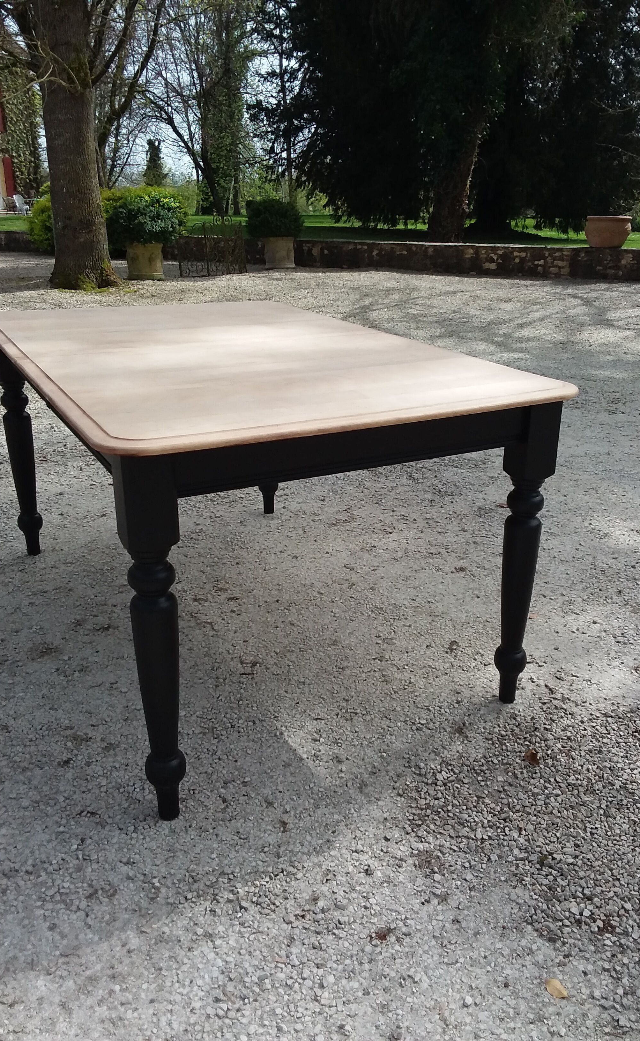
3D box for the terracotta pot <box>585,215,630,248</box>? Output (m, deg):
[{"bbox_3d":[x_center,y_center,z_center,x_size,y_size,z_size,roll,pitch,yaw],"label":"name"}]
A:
[{"bbox_3d":[4.214,-4.252,11.969,0.647,0.421,0.647,8,23,17],"label":"terracotta pot"}]

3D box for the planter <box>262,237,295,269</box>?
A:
[{"bbox_3d":[-0.607,-4.034,12.226,0.474,0.425,0.474,0,22,-3],"label":"planter"}]

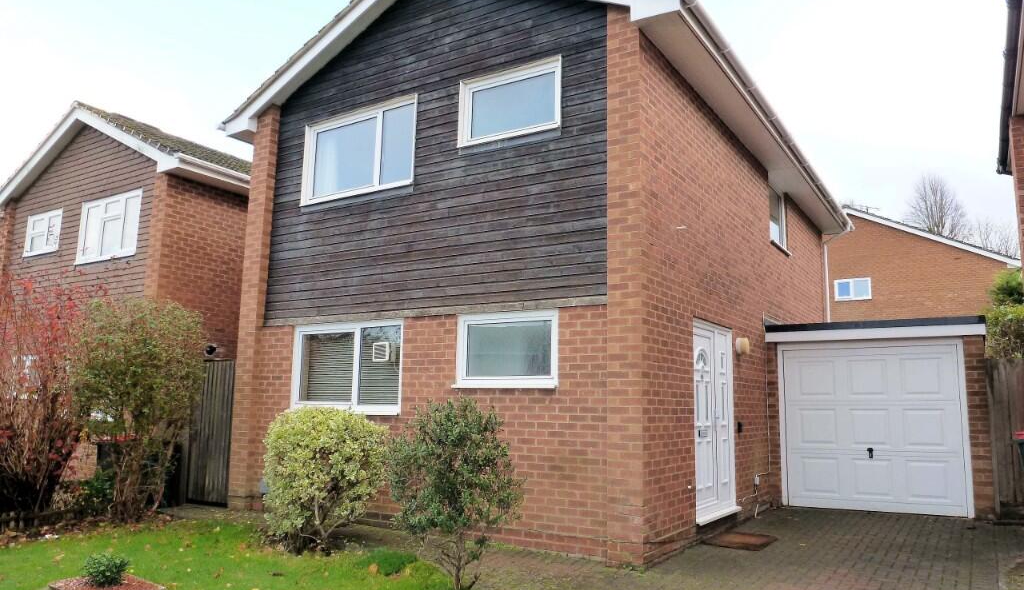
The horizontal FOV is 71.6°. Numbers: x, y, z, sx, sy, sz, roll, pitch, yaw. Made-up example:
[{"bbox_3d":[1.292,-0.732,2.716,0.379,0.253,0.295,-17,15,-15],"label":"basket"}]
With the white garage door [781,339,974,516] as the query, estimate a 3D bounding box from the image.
[{"bbox_3d":[4.499,1.637,8.942,2.132,2.122,0.100,-4,-10,33],"label":"white garage door"}]

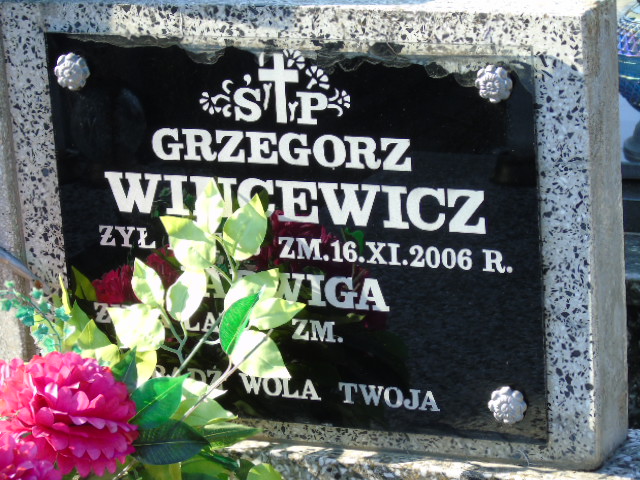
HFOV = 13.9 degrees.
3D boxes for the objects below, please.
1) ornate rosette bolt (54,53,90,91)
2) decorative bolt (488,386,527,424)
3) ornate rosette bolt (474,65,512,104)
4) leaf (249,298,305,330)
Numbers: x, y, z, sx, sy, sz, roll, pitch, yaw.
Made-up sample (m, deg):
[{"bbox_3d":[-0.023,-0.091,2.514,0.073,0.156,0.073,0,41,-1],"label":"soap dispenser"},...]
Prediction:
[{"bbox_3d":[-0.239,-0.163,2.539,0.035,0.035,0.016,3,18,21],"label":"ornate rosette bolt"},{"bbox_3d":[0.177,0.156,2.477,0.035,0.035,0.016,3,18,21],"label":"decorative bolt"},{"bbox_3d":[0.158,-0.142,2.386,0.035,0.035,0.016,3,18,21],"label":"ornate rosette bolt"},{"bbox_3d":[-0.039,0.069,2.443,0.059,0.032,0.014,-21,-25,0],"label":"leaf"}]

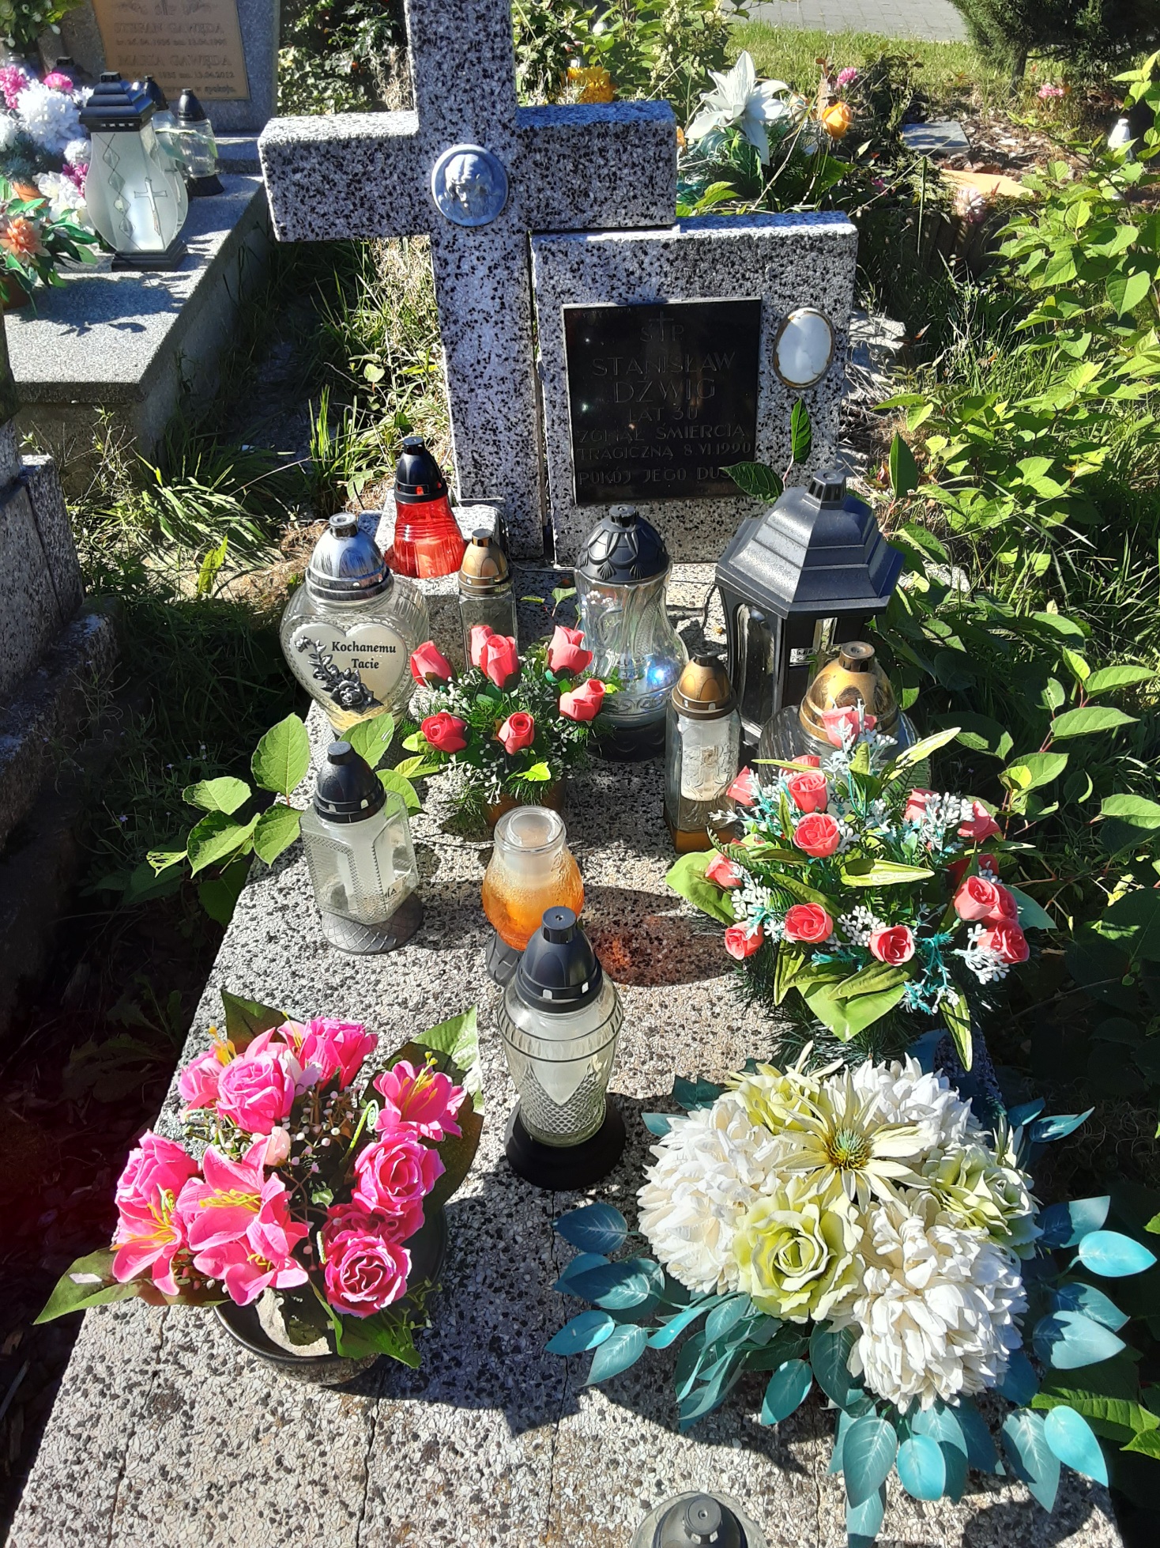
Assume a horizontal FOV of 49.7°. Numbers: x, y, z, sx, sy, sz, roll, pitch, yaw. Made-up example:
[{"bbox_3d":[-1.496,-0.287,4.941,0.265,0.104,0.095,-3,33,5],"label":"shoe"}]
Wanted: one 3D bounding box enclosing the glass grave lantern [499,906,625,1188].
[{"bbox_3d":[-0.017,0.236,1.135,0.120,0.299,0.120,-1,38,3],"label":"glass grave lantern"}]

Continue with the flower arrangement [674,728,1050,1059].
[{"bbox_3d":[0.288,0.111,1.298,0.381,0.270,0.371,-1,38,3],"label":"flower arrangement"}]

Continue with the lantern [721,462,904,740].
[{"bbox_3d":[0.300,-0.208,1.615,0.244,0.384,0.213,-5,38,-3],"label":"lantern"}]

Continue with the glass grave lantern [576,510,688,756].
[{"bbox_3d":[0.061,-0.190,1.645,0.153,0.333,0.153,-1,38,3],"label":"glass grave lantern"}]

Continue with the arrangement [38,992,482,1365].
[{"bbox_3d":[-0.230,0.334,1.067,0.299,0.247,0.330,-1,38,3],"label":"arrangement"}]

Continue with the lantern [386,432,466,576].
[{"bbox_3d":[-0.239,-0.413,1.891,0.132,0.193,0.132,-1,38,3],"label":"lantern"}]

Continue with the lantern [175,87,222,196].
[{"bbox_3d":[-1.125,-1.838,3.625,0.117,0.249,0.117,-1,38,3],"label":"lantern"}]

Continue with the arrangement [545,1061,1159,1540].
[{"bbox_3d":[0.220,0.378,0.989,0.473,0.239,0.385,-1,38,3],"label":"arrangement"}]

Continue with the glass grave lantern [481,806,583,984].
[{"bbox_3d":[-0.045,0.130,1.366,0.122,0.188,0.122,-1,38,3],"label":"glass grave lantern"}]

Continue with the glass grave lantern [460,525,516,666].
[{"bbox_3d":[-0.127,-0.224,1.771,0.076,0.258,0.076,-1,38,3],"label":"glass grave lantern"}]

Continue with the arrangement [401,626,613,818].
[{"bbox_3d":[-0.082,-0.044,1.526,0.247,0.270,0.242,-1,38,3],"label":"arrangement"}]

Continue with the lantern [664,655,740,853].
[{"bbox_3d":[0.151,-0.031,1.502,0.079,0.258,0.079,-4,38,-1],"label":"lantern"}]

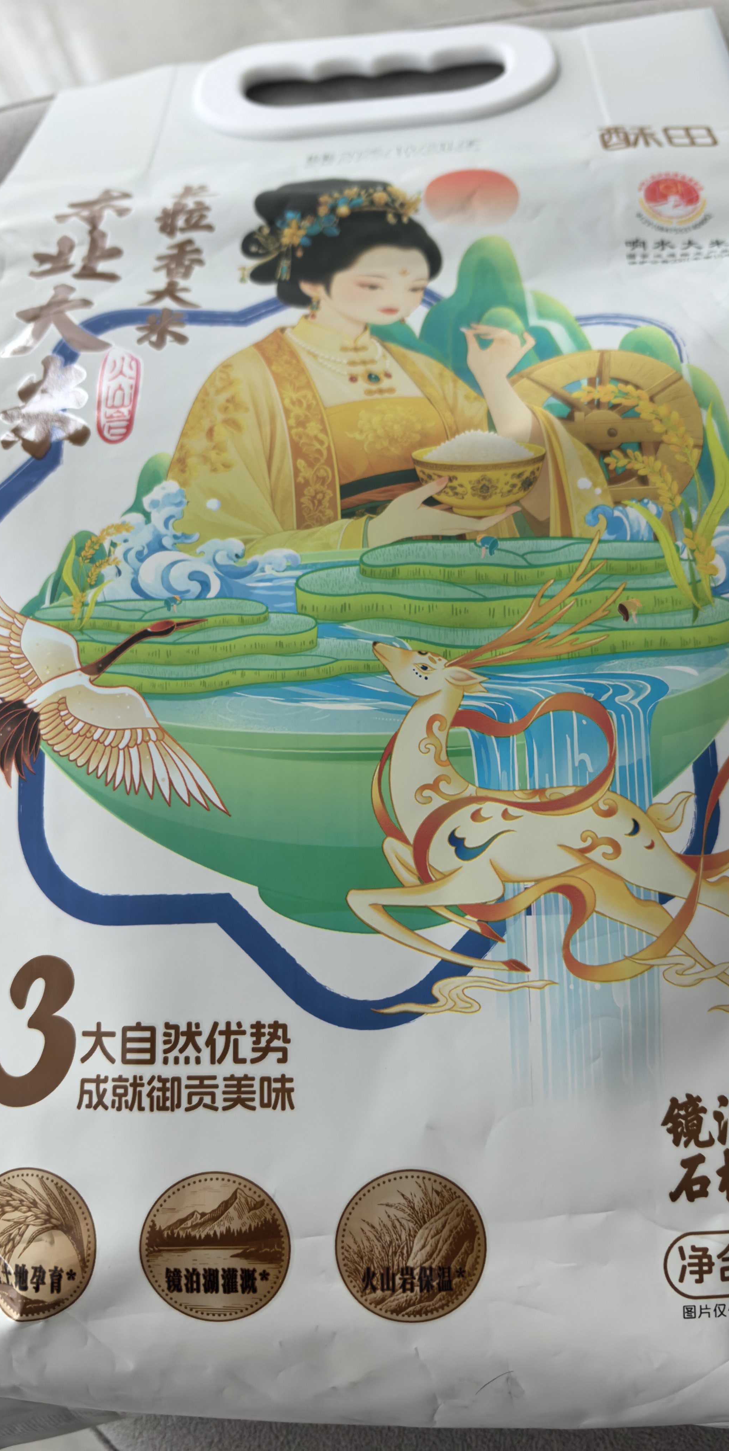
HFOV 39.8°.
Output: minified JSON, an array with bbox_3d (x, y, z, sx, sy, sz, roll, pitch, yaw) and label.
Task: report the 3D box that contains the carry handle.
[{"bbox_3d":[0.003,-0.193,0.303,0.109,0.009,0.050,-5,57,1],"label":"carry handle"}]

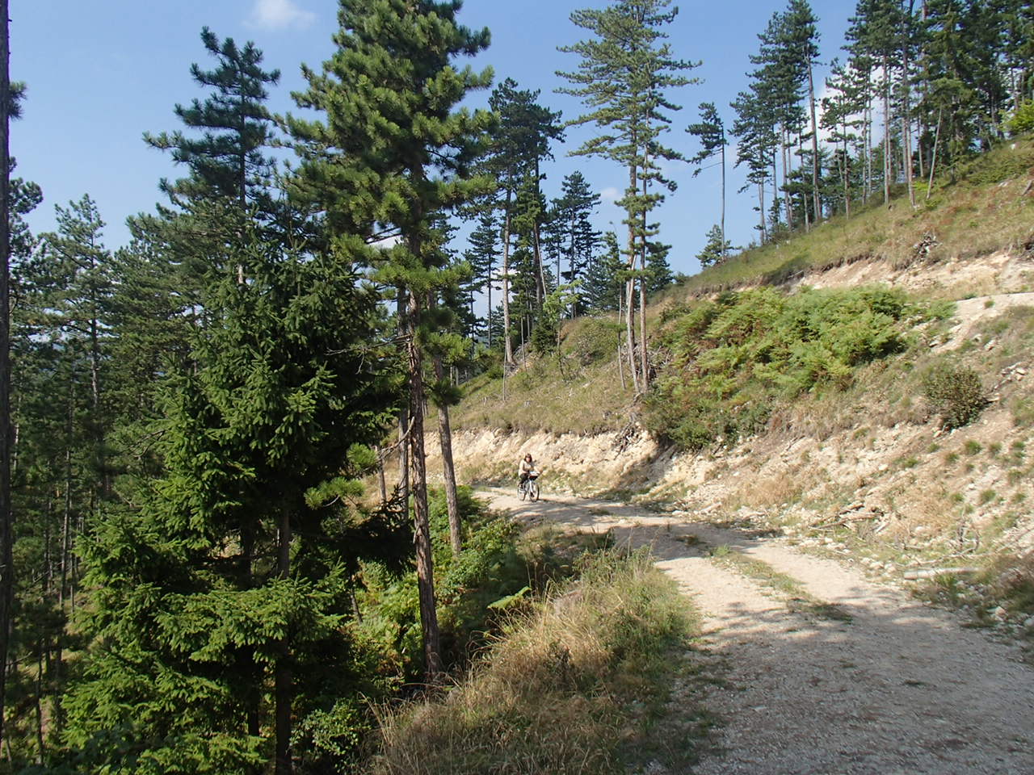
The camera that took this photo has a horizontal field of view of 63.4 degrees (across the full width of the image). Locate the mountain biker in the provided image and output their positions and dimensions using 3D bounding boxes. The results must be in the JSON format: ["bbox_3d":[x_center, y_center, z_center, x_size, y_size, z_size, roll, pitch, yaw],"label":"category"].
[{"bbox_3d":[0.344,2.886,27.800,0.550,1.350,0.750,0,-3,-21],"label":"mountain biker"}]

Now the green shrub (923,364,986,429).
[{"bbox_3d":[7.747,0.157,14.800,1.050,1.080,1.000,-2,-3,29],"label":"green shrub"}]

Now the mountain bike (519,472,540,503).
[{"bbox_3d":[0.377,3.304,27.700,0.600,1.030,1.700,0,-3,-24],"label":"mountain bike"}]

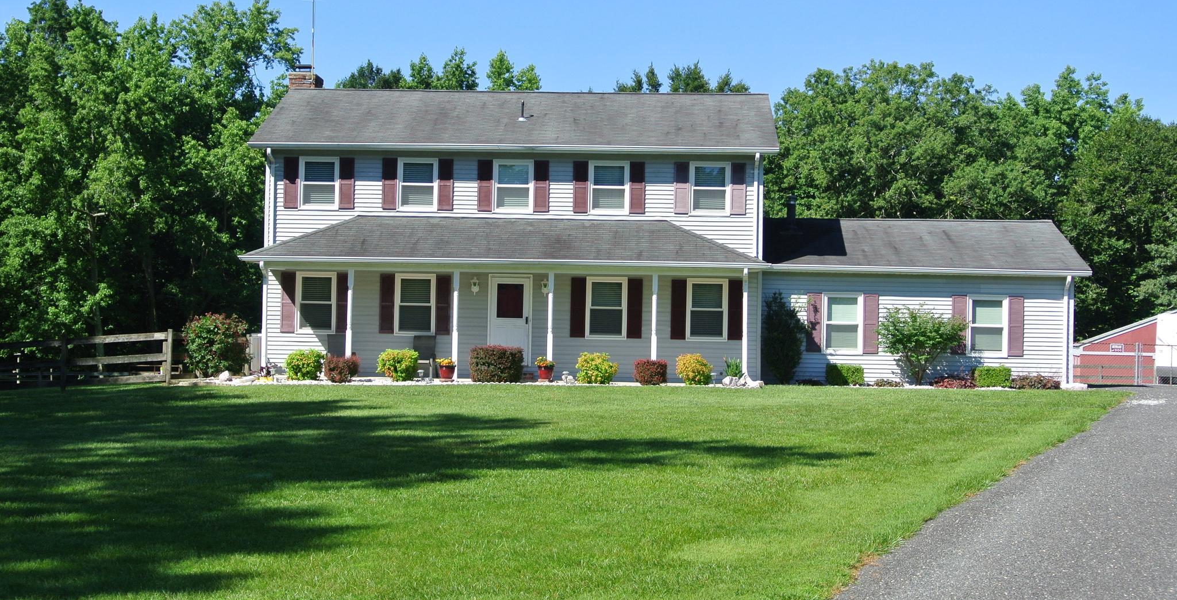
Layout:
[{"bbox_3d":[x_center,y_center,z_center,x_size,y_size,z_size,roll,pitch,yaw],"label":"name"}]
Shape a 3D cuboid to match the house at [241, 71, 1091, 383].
[{"bbox_3d":[1.885,-1.783,41.888,19.650,7.600,10.160,1,-2,3],"label":"house"}]

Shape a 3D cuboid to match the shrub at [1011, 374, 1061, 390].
[{"bbox_3d":[10.176,1.861,37.934,1.100,0.370,0.750,1,-2,3],"label":"shrub"}]

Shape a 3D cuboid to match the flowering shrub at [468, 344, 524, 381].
[{"bbox_3d":[-2.027,1.400,36.800,1.200,0.860,1.000,1,-2,3],"label":"flowering shrub"}]

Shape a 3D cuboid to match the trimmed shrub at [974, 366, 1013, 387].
[{"bbox_3d":[9.206,1.743,37.981,0.880,0.500,0.680,1,-2,3],"label":"trimmed shrub"}]

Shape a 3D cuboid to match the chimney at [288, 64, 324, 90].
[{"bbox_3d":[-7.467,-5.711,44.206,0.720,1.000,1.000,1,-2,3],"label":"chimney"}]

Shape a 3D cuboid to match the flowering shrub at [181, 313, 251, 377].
[{"bbox_3d":[-8.851,1.061,39.674,1.550,1.500,1.500,1,-2,3],"label":"flowering shrub"}]

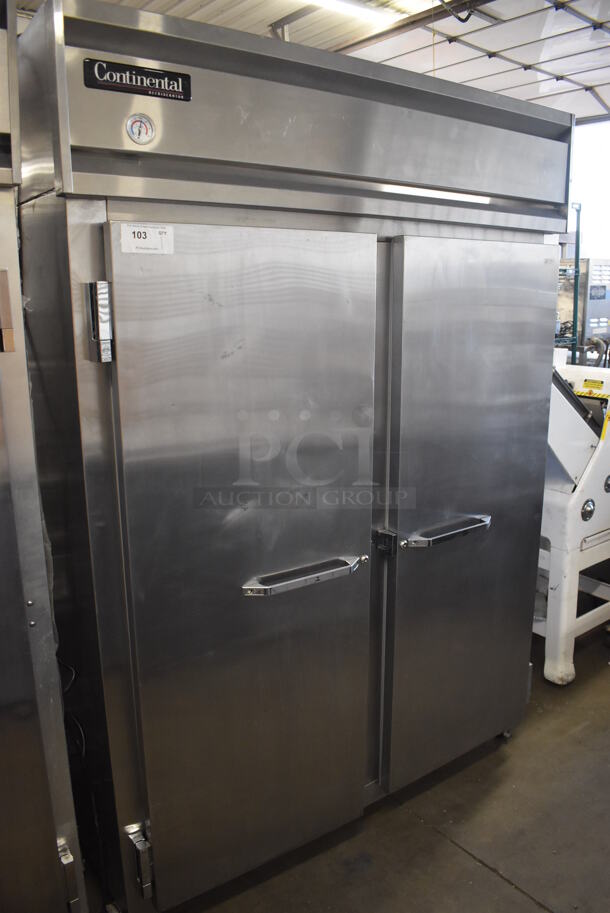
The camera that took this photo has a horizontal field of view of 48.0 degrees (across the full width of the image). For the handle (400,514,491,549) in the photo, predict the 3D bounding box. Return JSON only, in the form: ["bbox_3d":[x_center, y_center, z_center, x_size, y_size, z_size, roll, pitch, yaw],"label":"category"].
[{"bbox_3d":[0.384,0.207,1.847,0.345,0.030,0.072,-9,16,-33],"label":"handle"}]

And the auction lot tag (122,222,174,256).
[{"bbox_3d":[-0.293,-0.406,1.280,0.101,0.052,0.002,-8,17,-29],"label":"auction lot tag"}]

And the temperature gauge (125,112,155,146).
[{"bbox_3d":[-0.290,-0.585,1.224,0.055,0.055,0.013,-9,16,-33],"label":"temperature gauge"}]

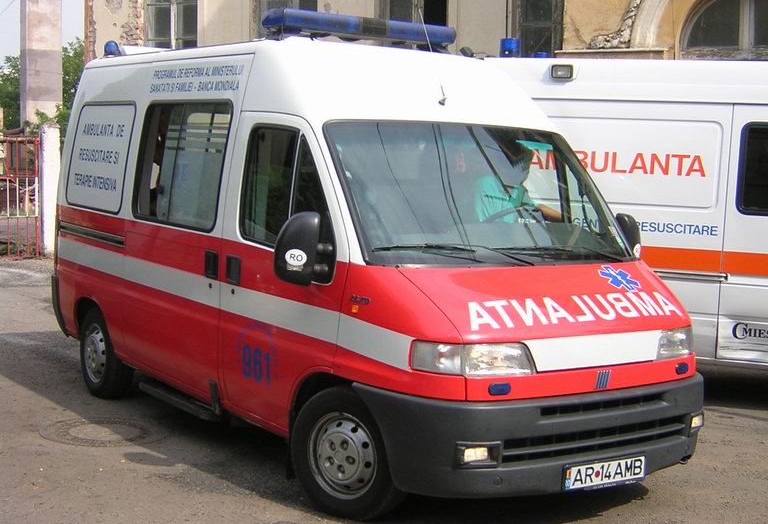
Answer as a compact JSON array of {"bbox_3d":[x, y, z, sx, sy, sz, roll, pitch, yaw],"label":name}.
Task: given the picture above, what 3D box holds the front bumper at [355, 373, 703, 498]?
[{"bbox_3d":[0.853,0.810,5.504,1.940,0.480,0.690,-1,6,-35],"label":"front bumper"}]

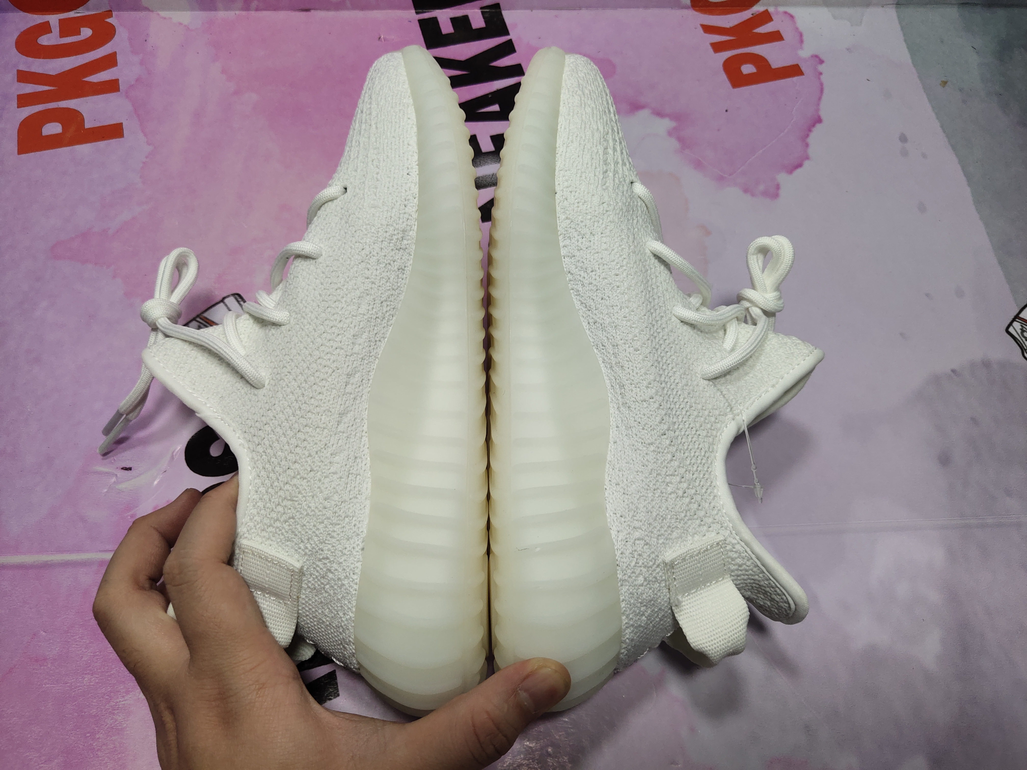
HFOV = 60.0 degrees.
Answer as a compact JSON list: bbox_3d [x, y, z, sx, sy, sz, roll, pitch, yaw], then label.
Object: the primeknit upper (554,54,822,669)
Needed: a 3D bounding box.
[{"bbox_3d":[0.071,-0.021,0.377,0.111,0.100,0.266,1,69,-4],"label":"primeknit upper"}]

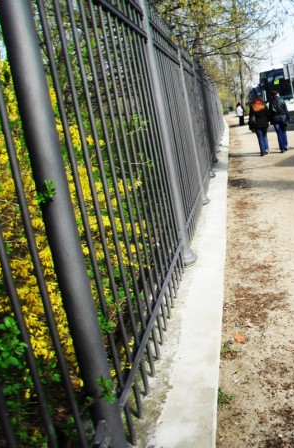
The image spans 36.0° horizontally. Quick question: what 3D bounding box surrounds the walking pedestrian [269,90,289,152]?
[{"bbox_3d":[3.908,-3.018,13.306,0.550,1.740,0.450,-9,13,12],"label":"walking pedestrian"}]

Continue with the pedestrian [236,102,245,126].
[{"bbox_3d":[6.799,-7.949,32.764,0.420,1.630,0.500,-22,17,-40],"label":"pedestrian"}]

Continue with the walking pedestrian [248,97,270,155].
[{"bbox_3d":[3.313,-2.870,13.257,0.540,1.670,0.450,-9,13,12],"label":"walking pedestrian"}]

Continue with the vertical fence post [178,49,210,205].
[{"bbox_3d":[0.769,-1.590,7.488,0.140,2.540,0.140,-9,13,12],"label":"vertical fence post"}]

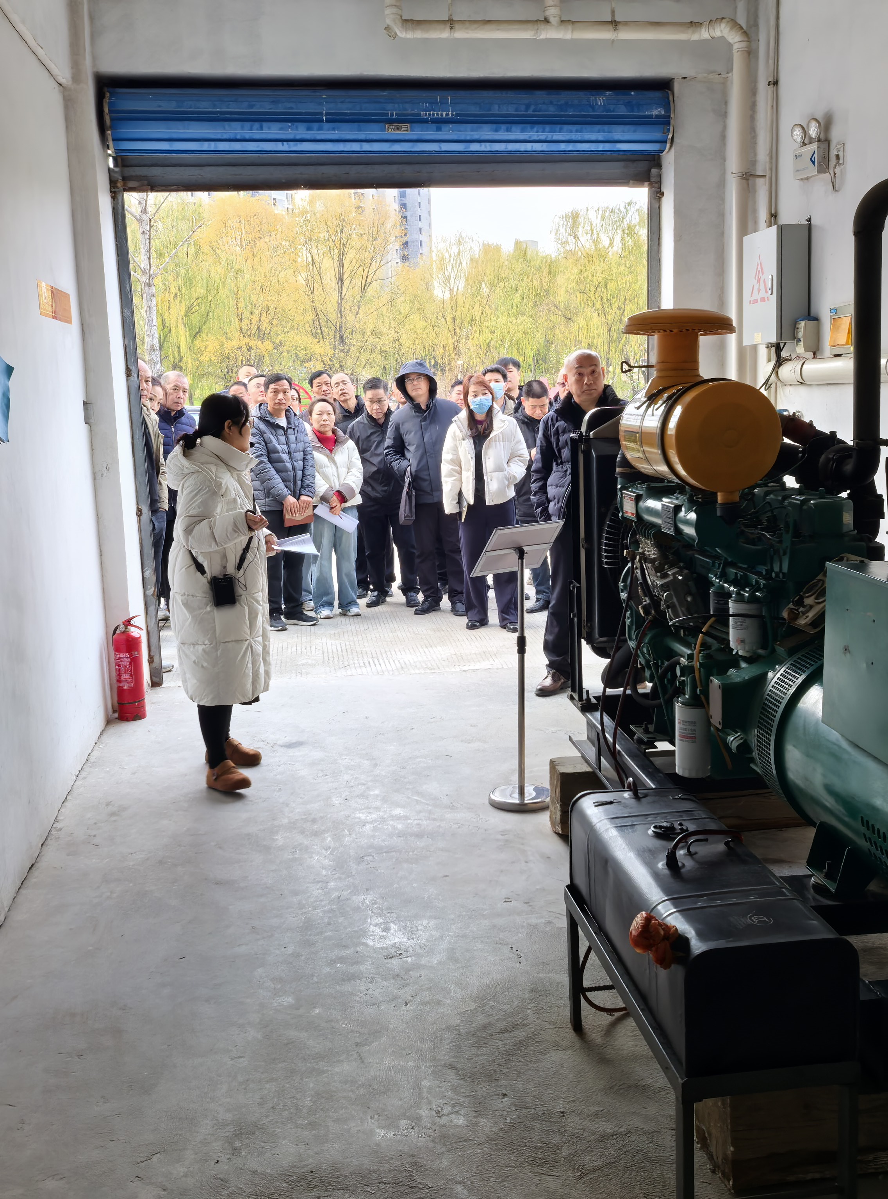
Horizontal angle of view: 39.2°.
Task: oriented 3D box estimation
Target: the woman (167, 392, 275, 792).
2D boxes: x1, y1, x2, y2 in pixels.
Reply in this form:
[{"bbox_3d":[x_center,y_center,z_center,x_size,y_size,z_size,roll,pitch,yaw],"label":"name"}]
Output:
[{"bbox_3d":[-0.919,-0.055,5.163,0.450,1.600,0.500,-4,9,-13],"label":"woman"}]

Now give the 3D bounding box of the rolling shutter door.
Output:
[{"bbox_3d":[-0.265,-2.461,6.621,3.000,0.470,0.360,-3,9,-7],"label":"rolling shutter door"}]

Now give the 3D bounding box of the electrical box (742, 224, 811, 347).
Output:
[{"bbox_3d":[1.601,-1.506,6.024,0.159,0.526,0.427,-3,9,-7],"label":"electrical box"}]

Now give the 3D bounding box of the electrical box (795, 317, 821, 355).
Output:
[{"bbox_3d":[1.689,-1.226,5.788,0.071,0.159,0.100,-3,9,-7],"label":"electrical box"}]

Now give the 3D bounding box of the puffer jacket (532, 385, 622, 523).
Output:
[{"bbox_3d":[0.733,-0.766,6.586,0.560,0.730,0.360,0,9,12],"label":"puffer jacket"}]

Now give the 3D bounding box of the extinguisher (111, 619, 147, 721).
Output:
[{"bbox_3d":[-1.581,0.348,6.269,0.150,0.510,0.145,1,9,19],"label":"extinguisher"}]

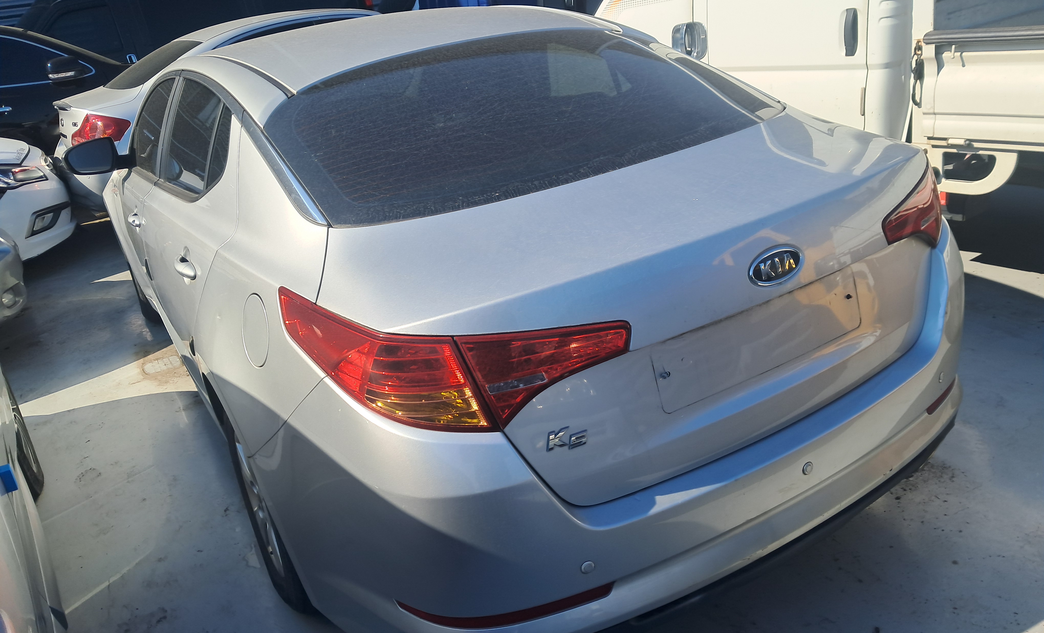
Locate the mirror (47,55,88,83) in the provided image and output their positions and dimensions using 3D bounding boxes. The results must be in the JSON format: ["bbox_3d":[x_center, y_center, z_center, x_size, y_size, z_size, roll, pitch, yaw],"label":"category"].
[{"bbox_3d":[-4.301,-2.325,7.675,0.180,0.200,0.280,-12,23,-9],"label":"mirror"}]

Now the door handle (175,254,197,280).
[{"bbox_3d":[-0.883,-0.126,2.147,0.050,0.040,0.200,-20,26,-25],"label":"door handle"}]

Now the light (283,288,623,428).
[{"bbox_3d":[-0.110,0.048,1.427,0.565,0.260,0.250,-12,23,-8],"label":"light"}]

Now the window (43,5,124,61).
[{"bbox_3d":[-4.841,-3.094,8.893,0.760,0.510,0.050,-20,20,-27],"label":"window"}]

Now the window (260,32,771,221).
[{"bbox_3d":[0.011,-0.561,2.146,1.300,0.120,0.690,-19,50,-27],"label":"window"}]

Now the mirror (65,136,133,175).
[{"bbox_3d":[-1.882,-0.716,3.609,0.270,0.165,0.160,-19,25,-27],"label":"mirror"}]

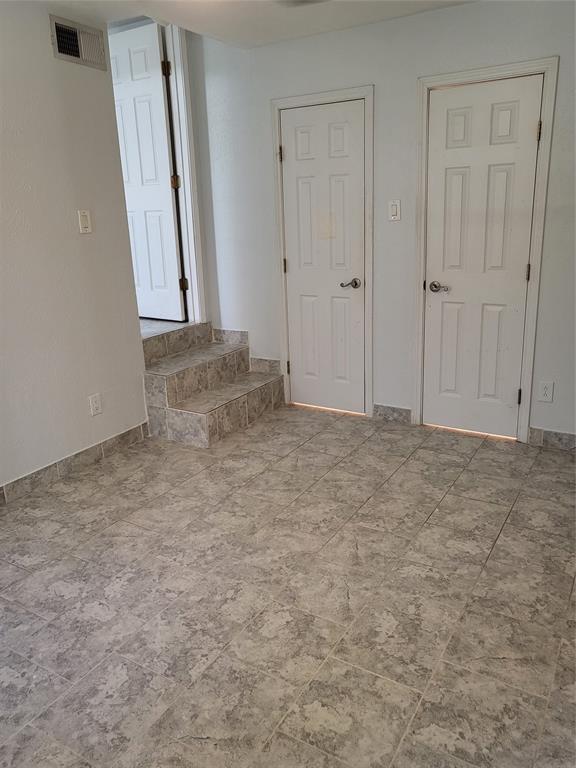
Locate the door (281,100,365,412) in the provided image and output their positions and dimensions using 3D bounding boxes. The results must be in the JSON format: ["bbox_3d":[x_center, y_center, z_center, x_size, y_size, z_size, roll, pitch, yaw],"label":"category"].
[{"bbox_3d":[0.256,-0.799,3.953,0.605,2.032,0.040,7,19,30],"label":"door"}]

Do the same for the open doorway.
[{"bbox_3d":[-0.940,-1.410,3.914,0.130,2.115,0.837,7,19,30],"label":"open doorway"}]

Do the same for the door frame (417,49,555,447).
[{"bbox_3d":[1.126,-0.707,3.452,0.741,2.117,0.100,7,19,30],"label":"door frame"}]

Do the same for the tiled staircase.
[{"bbox_3d":[-0.554,-0.048,4.109,0.660,0.616,0.940,7,19,30],"label":"tiled staircase"}]

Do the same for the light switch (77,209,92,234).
[{"bbox_3d":[-1.136,-0.911,3.242,0.012,0.117,0.073,7,19,30],"label":"light switch"}]

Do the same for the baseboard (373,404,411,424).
[{"bbox_3d":[0.713,0.211,3.960,0.274,0.102,0.012,7,19,30],"label":"baseboard"}]

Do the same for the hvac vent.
[{"bbox_3d":[-1.105,-1.821,3.088,0.016,0.198,0.351,7,19,30],"label":"hvac vent"}]

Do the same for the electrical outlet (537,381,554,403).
[{"bbox_3d":[1.521,0.047,3.398,0.076,0.116,0.012,7,19,30],"label":"electrical outlet"}]

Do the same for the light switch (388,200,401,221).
[{"bbox_3d":[0.661,-1.076,3.584,0.074,0.118,0.012,7,19,30],"label":"light switch"}]

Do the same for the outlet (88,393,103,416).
[{"bbox_3d":[-1.145,0.127,3.458,0.012,0.118,0.074,7,19,30],"label":"outlet"}]

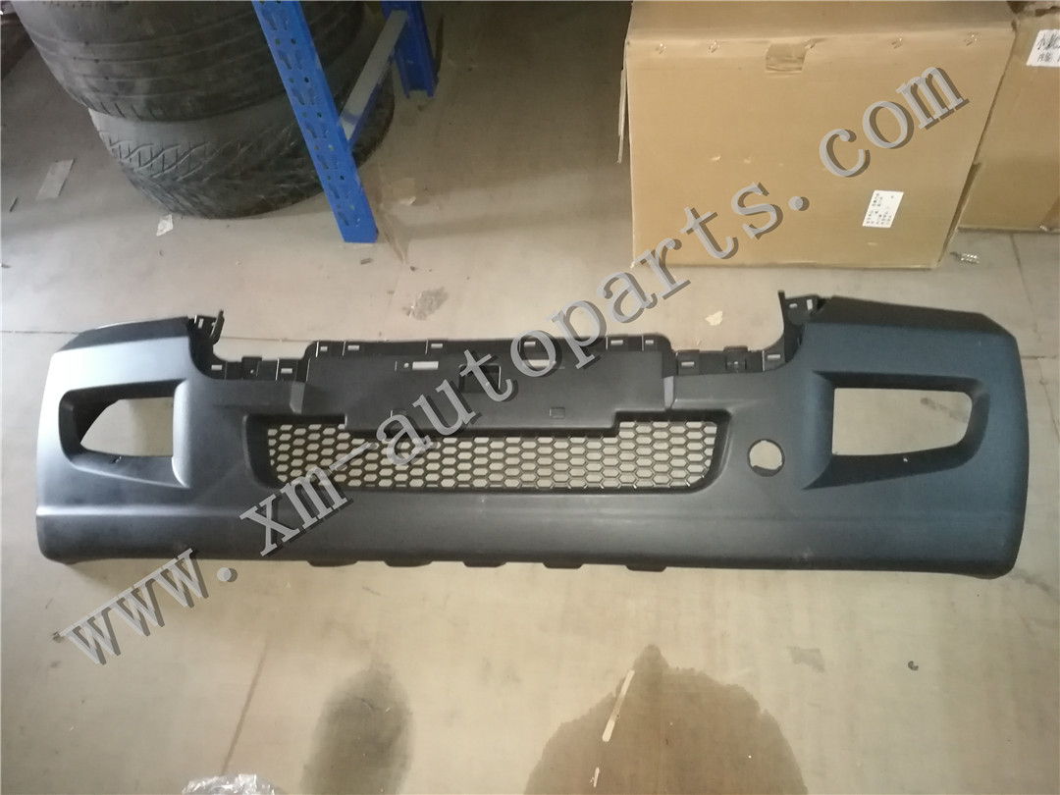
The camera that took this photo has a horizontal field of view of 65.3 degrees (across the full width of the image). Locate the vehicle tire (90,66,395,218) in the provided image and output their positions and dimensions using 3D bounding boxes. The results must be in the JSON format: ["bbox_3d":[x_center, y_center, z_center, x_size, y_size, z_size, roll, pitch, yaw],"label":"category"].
[{"bbox_3d":[-0.723,-0.777,2.136,0.733,0.279,0.733,-5,50,6],"label":"vehicle tire"}]

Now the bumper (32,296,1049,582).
[{"bbox_3d":[-0.059,0.082,1.468,1.670,0.420,0.460,-1,78,8],"label":"bumper"}]

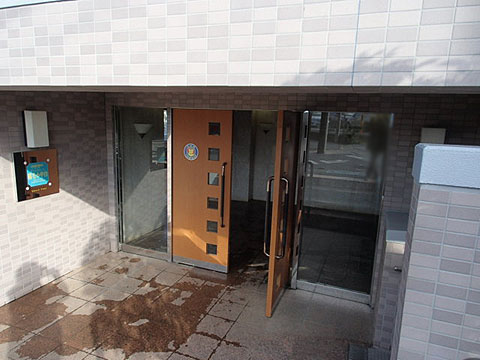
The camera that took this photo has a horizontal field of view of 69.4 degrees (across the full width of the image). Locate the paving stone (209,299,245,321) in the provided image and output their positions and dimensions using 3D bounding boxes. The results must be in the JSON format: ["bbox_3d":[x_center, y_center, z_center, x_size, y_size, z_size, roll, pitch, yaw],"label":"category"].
[{"bbox_3d":[-0.128,1.338,3.536,0.306,0.043,0.308,6,11,21],"label":"paving stone"}]

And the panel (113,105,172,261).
[{"bbox_3d":[-1.258,0.062,4.574,0.887,2.009,0.062,6,11,21],"label":"panel"}]

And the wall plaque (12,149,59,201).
[{"bbox_3d":[-2.127,-0.059,3.676,0.025,0.503,0.499,6,11,21],"label":"wall plaque"}]

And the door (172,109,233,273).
[{"bbox_3d":[-0.467,0.143,4.272,0.784,1.973,0.055,6,11,21],"label":"door"}]

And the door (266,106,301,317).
[{"bbox_3d":[0.461,0.308,3.554,0.053,1.973,0.776,6,11,21],"label":"door"}]

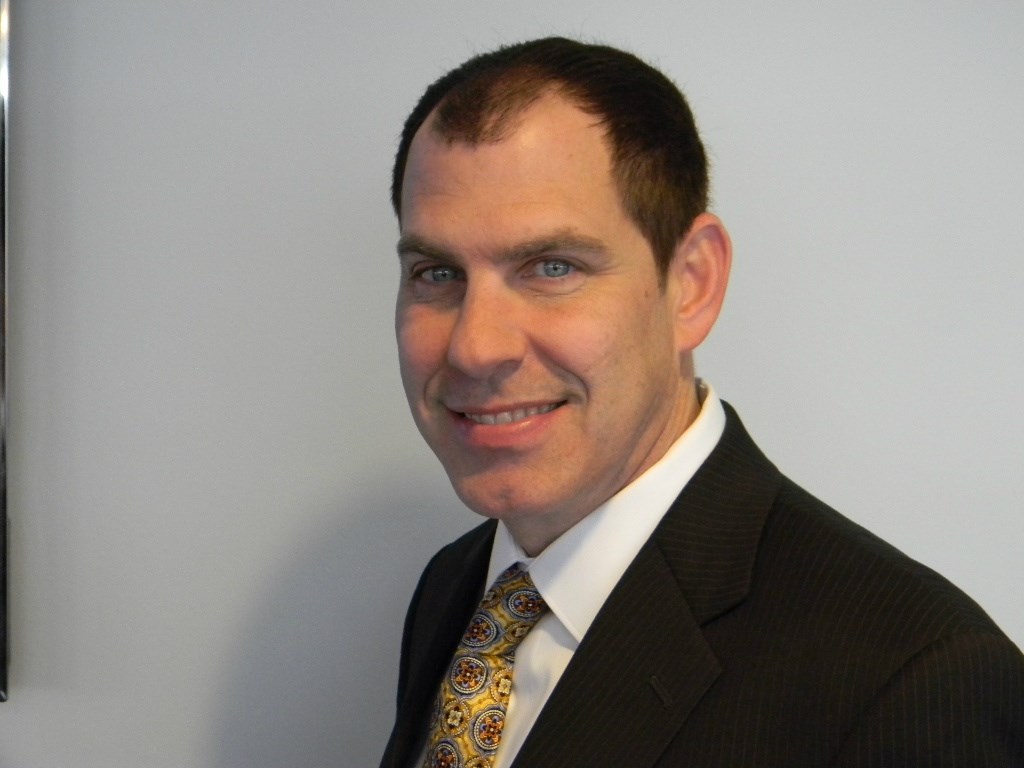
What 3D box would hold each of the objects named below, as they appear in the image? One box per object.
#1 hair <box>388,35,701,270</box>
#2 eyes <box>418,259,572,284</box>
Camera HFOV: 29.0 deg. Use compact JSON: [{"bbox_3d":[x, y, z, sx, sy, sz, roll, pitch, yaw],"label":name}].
[{"bbox_3d":[0.023,-0.102,1.035,0.165,0.160,0.188,0,0,23],"label":"hair"},{"bbox_3d":[-0.009,-0.055,0.967,0.081,0.013,0.018,0,0,21],"label":"eyes"}]

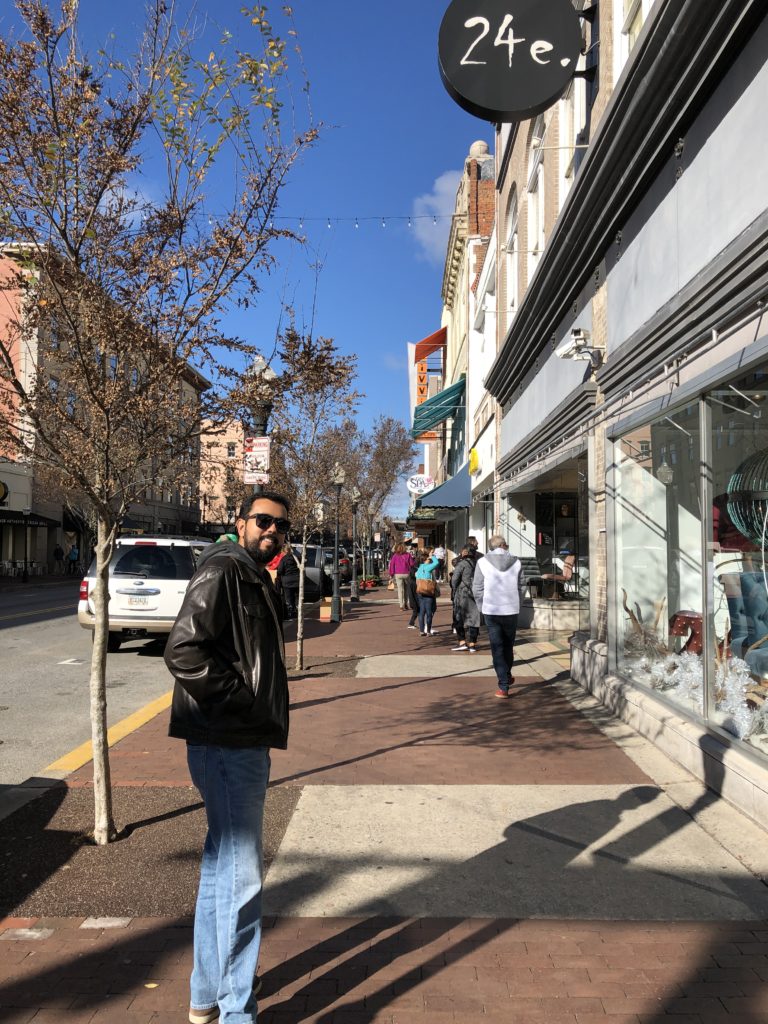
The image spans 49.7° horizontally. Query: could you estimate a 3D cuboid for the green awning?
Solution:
[{"bbox_3d":[2.450,-4.580,38.000,2.100,1.300,9.800,0,-2,2],"label":"green awning"}]

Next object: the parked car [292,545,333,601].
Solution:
[{"bbox_3d":[-2.870,2.070,28.200,1.900,1.800,4.800,0,-2,2],"label":"parked car"}]

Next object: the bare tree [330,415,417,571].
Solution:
[{"bbox_3d":[-0.513,-0.709,40.500,4.200,8.100,4.200,0,-2,2],"label":"bare tree"}]

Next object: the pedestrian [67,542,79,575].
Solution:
[{"bbox_3d":[-17.271,2.666,46.000,0.500,1.720,0.400,0,-2,6],"label":"pedestrian"}]

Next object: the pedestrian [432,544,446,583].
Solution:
[{"bbox_3d":[2.432,2.257,36.300,0.500,1.680,0.420,0,-2,6],"label":"pedestrian"}]

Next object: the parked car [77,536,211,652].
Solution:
[{"bbox_3d":[-3.800,1.490,15.900,2.020,1.950,5.200,0,-2,2],"label":"parked car"}]

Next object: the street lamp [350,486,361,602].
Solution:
[{"bbox_3d":[-0.861,0.956,24.600,0.340,3.400,0.340,0,-2,2],"label":"street lamp"}]

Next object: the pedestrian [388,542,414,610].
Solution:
[{"bbox_3d":[0.450,1.612,20.700,0.580,1.670,0.420,0,-2,2],"label":"pedestrian"}]

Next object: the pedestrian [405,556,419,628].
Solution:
[{"bbox_3d":[0.615,1.562,16.700,0.480,1.620,0.480,-1,-2,24],"label":"pedestrian"}]

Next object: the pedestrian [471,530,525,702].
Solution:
[{"bbox_3d":[1.223,1.111,8.850,0.570,1.740,0.550,0,-2,2],"label":"pedestrian"}]

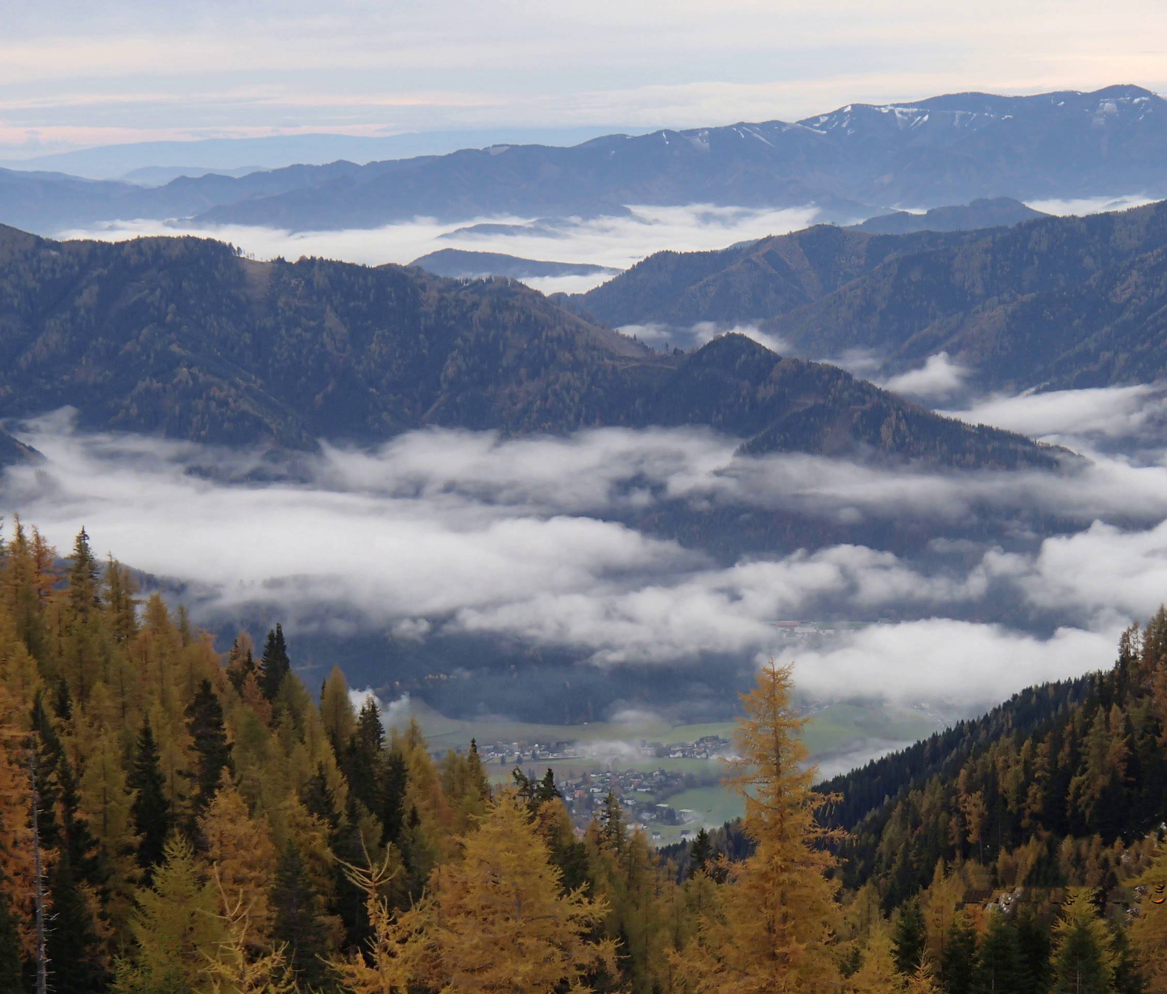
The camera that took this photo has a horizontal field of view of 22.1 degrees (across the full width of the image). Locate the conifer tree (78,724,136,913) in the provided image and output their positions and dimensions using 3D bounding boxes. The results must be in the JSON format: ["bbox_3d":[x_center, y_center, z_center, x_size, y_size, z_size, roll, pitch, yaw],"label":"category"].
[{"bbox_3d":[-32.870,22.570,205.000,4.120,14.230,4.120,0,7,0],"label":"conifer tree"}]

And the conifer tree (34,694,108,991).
[{"bbox_3d":[-29.320,19.660,170.000,4.240,17.470,4.240,0,7,0],"label":"conifer tree"}]

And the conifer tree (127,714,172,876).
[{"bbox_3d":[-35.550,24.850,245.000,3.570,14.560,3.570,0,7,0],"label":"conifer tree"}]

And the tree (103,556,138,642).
[{"bbox_3d":[-39.742,10.866,255.701,3.100,12.000,3.100,0,7,0],"label":"tree"}]

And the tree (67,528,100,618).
[{"bbox_3d":[-43.496,9.025,260.760,3.100,13.000,3.100,0,7,0],"label":"tree"}]

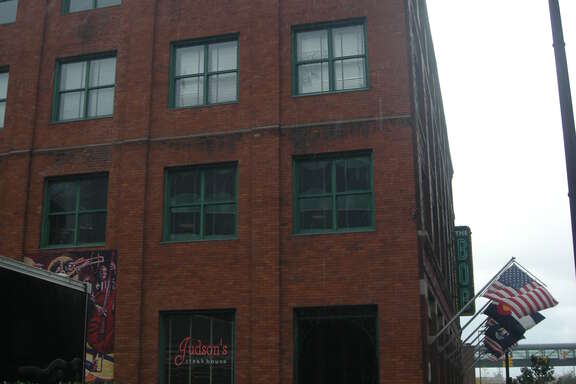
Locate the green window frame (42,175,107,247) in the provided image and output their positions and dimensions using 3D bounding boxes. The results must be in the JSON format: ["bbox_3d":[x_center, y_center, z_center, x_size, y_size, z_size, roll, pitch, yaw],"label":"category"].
[{"bbox_3d":[-5.967,0.548,21.806,2.060,2.080,0.200,-4,-16,14],"label":"green window frame"}]

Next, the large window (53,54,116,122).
[{"bbox_3d":[-5.973,-3.038,22.792,2.060,2.080,0.200,-4,-16,14],"label":"large window"}]

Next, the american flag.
[{"bbox_3d":[6.515,3.033,21.825,1.289,1.586,0.400,-45,-20,0],"label":"american flag"}]

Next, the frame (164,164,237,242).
[{"bbox_3d":[-2.346,0.308,20.822,2.060,2.080,0.200,-4,-16,14],"label":"frame"}]

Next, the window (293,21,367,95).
[{"bbox_3d":[1.118,-3.623,20.916,2.060,2.080,0.200,-4,-16,14],"label":"window"}]

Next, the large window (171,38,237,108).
[{"bbox_3d":[-2.414,-3.469,22.679,2.099,2.075,0.180,-4,-15,13],"label":"large window"}]

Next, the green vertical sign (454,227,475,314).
[{"bbox_3d":[9.159,4.073,40.292,0.950,4.600,0.400,-4,-15,14],"label":"green vertical sign"}]

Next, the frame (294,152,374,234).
[{"bbox_3d":[1.245,0.048,20.816,2.138,2.181,0.180,-4,-15,13],"label":"frame"}]

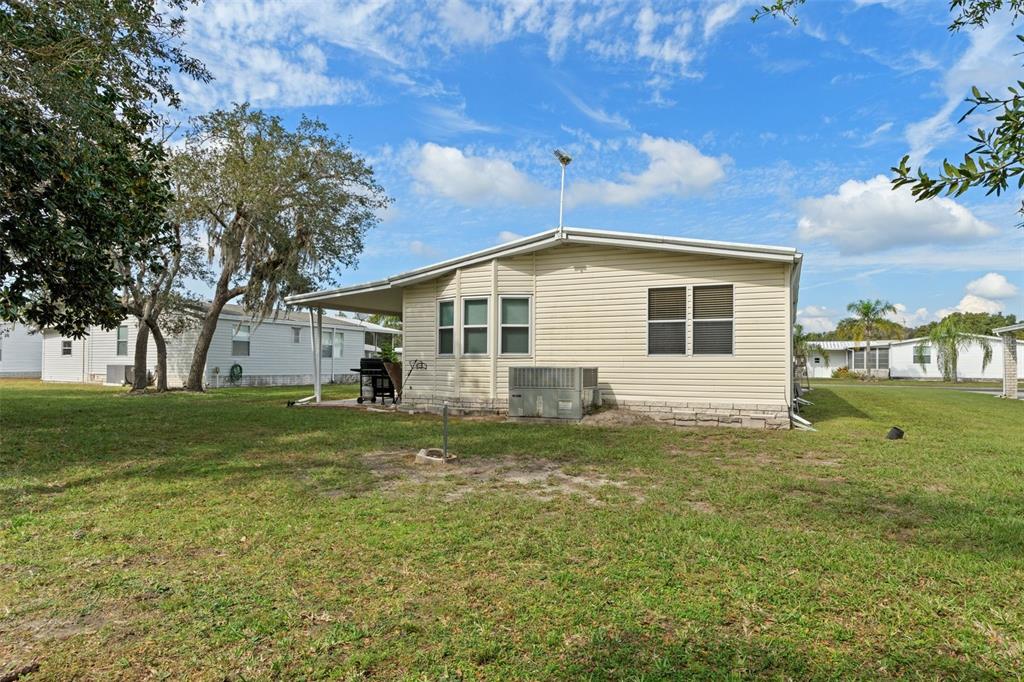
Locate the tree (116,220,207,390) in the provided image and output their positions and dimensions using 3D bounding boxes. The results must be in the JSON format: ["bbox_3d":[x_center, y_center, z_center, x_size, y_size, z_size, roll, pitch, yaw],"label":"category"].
[{"bbox_3d":[-13.396,-1.350,23.000,3.900,7.000,3.800,0,-2,0],"label":"tree"}]

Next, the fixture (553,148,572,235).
[{"bbox_3d":[1.040,-3.080,12.300,0.400,1.780,0.400,-1,-2,25],"label":"fixture"}]

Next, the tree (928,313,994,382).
[{"bbox_3d":[29.200,0.500,39.000,4.300,4.450,4.200,0,-2,0],"label":"tree"}]

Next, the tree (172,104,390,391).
[{"bbox_3d":[-8.900,-3.600,23.100,8.400,11.000,8.000,0,-2,0],"label":"tree"}]

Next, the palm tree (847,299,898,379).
[{"bbox_3d":[27.600,-0.200,46.000,4.300,6.300,4.200,0,-2,0],"label":"palm tree"}]

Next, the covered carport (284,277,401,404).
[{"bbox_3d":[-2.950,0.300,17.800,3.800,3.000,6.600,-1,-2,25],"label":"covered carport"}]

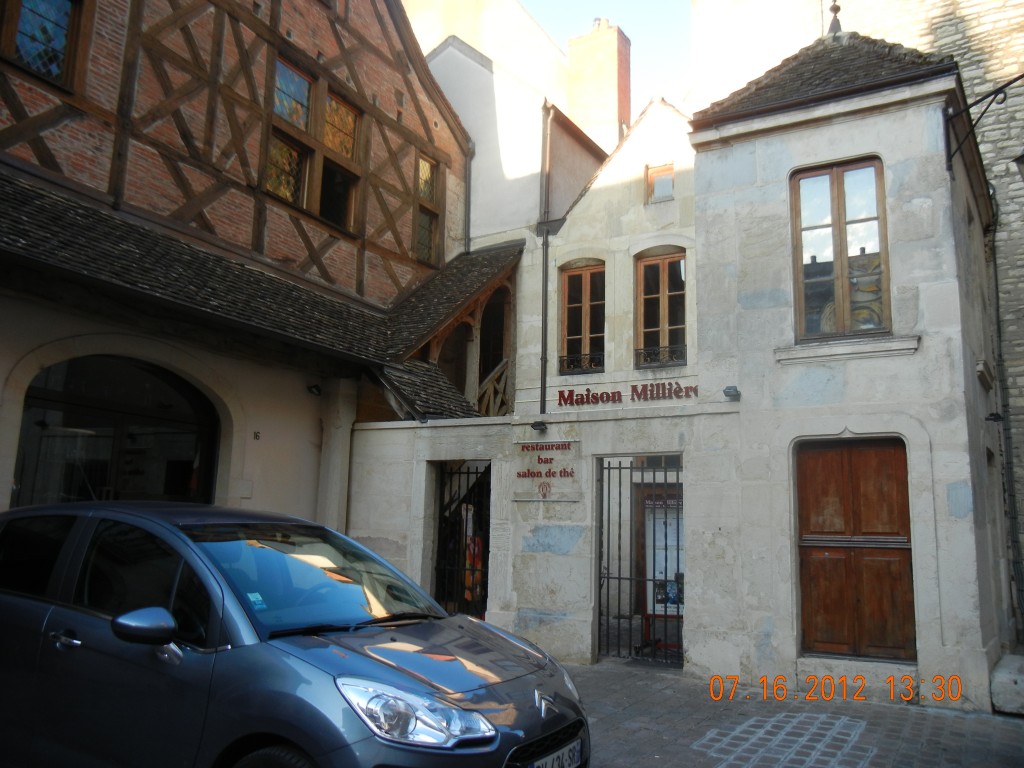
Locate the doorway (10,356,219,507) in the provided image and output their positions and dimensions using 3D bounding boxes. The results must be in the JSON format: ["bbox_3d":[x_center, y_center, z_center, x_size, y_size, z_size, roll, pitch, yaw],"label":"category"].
[{"bbox_3d":[-4.007,1.263,9.187,0.300,2.978,2.569,-4,-11,29],"label":"doorway"}]

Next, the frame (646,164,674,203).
[{"bbox_3d":[1.809,-2.430,10.781,0.367,0.497,0.120,-4,-11,29],"label":"frame"}]

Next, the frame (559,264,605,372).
[{"bbox_3d":[0.896,-0.785,11.037,0.594,1.344,0.140,-4,-11,29],"label":"frame"}]

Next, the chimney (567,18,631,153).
[{"bbox_3d":[1.467,-4.825,14.913,0.899,2.264,0.557,-4,-11,29],"label":"chimney"}]

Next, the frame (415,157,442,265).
[{"bbox_3d":[-1.400,-2.849,14.627,0.140,1.693,0.770,-4,-11,29],"label":"frame"}]

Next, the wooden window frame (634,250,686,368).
[{"bbox_3d":[1.784,-0.856,10.554,0.623,1.369,0.140,-4,-11,29],"label":"wooden window frame"}]

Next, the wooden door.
[{"bbox_3d":[3.420,1.648,8.869,1.061,2.125,0.100,-4,-11,29],"label":"wooden door"}]

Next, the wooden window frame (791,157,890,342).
[{"bbox_3d":[3.417,-1.384,9.252,0.938,1.911,0.140,-4,-11,29],"label":"wooden window frame"}]

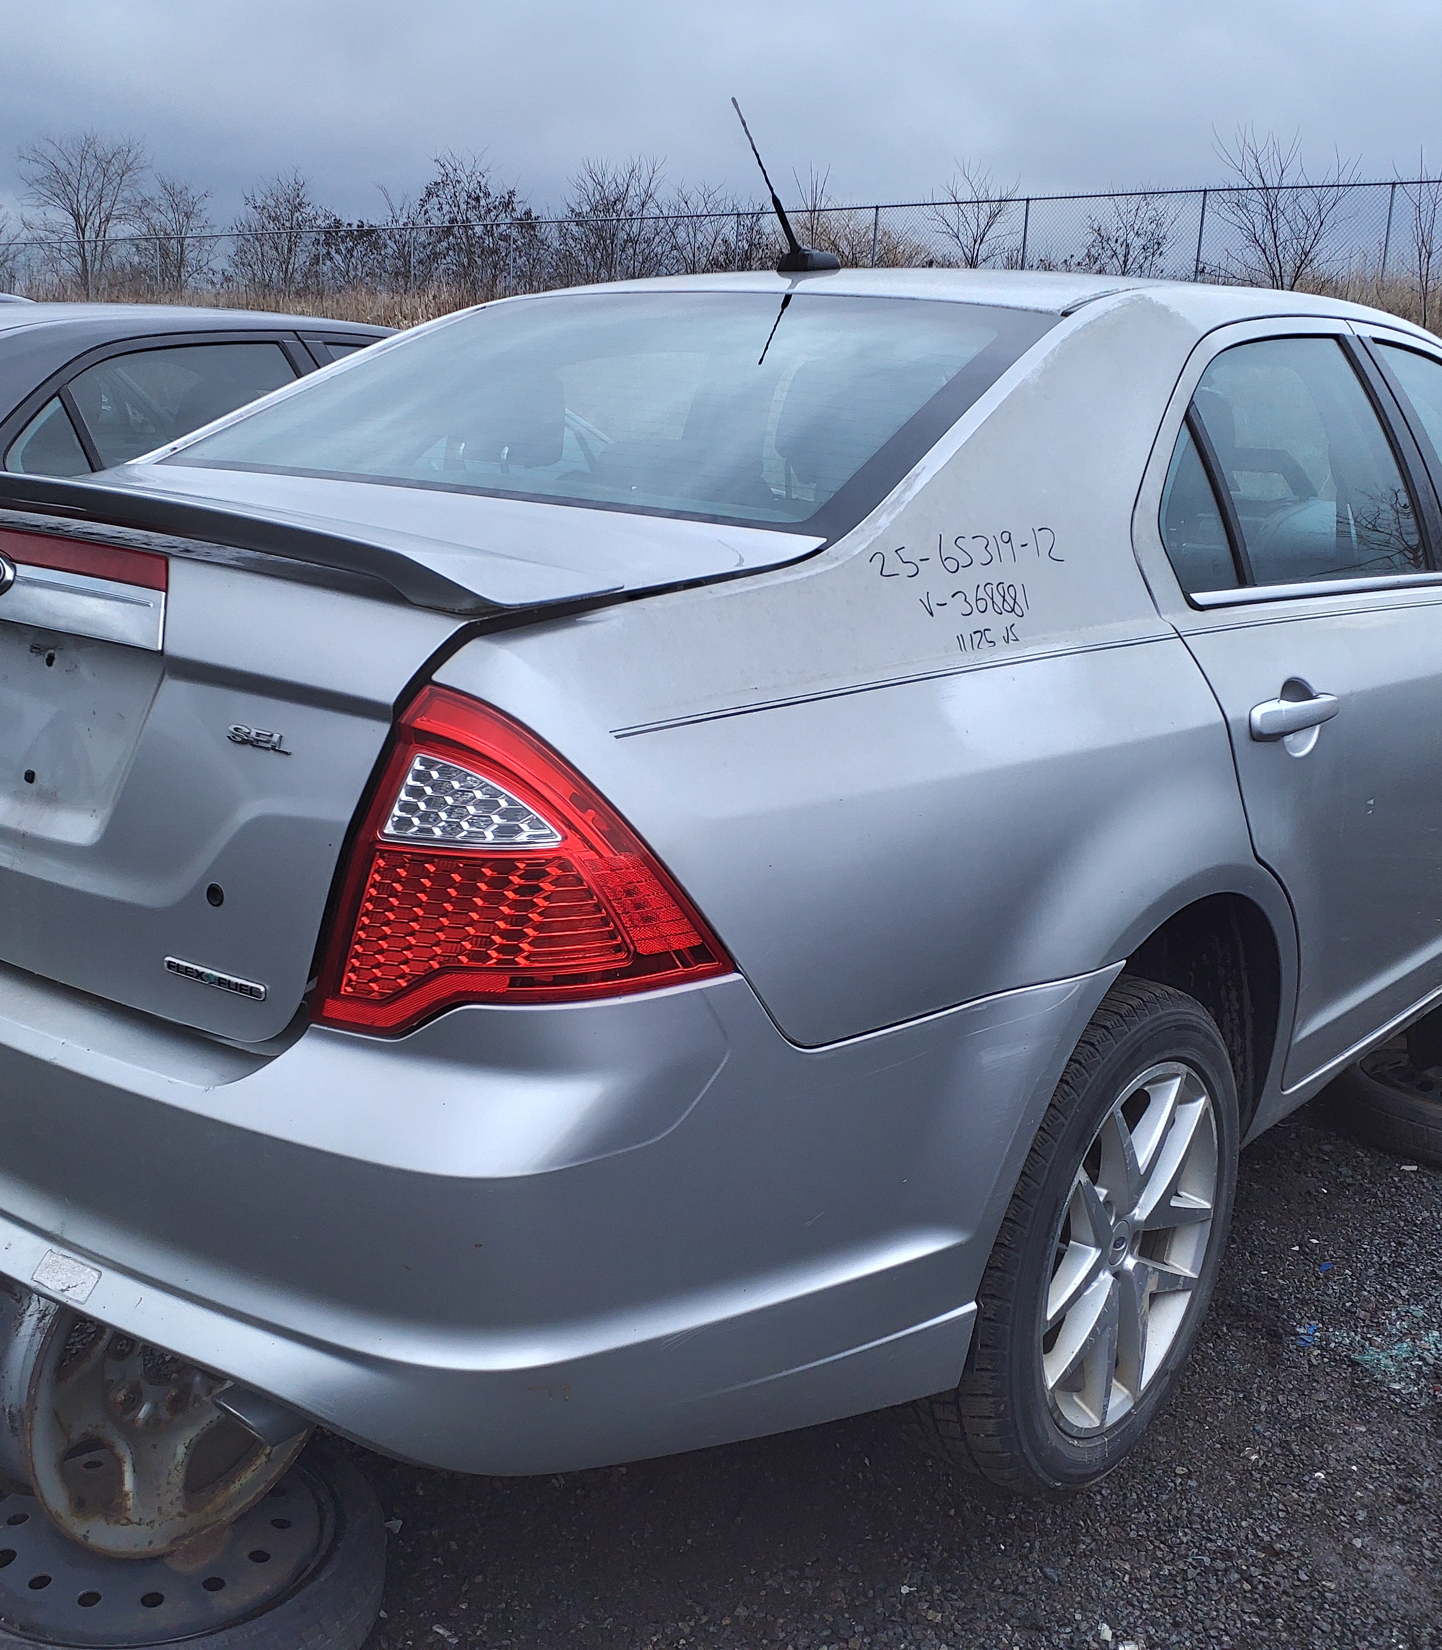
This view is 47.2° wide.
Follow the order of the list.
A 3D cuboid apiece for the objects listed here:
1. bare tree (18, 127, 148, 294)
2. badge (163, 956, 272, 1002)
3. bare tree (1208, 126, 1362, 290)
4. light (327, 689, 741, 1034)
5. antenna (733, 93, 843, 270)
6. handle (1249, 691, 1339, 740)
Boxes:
[{"bbox_3d":[-17.944,-17.073,46.500,3.600,4.988,3.400,-2,12,-21],"label":"bare tree"},{"bbox_3d":[-0.441,0.132,1.438,0.142,0.019,0.005,11,16,34],"label":"badge"},{"bbox_3d":[9.300,-10.109,27.300,2.400,2.872,2.200,6,12,17],"label":"bare tree"},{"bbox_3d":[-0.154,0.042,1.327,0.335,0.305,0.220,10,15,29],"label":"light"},{"bbox_3d":[0.102,-0.971,2.530,0.060,0.230,0.245,13,17,39],"label":"antenna"},{"bbox_3d":[0.730,-0.143,2.094,0.047,0.048,0.215,13,17,39],"label":"handle"}]

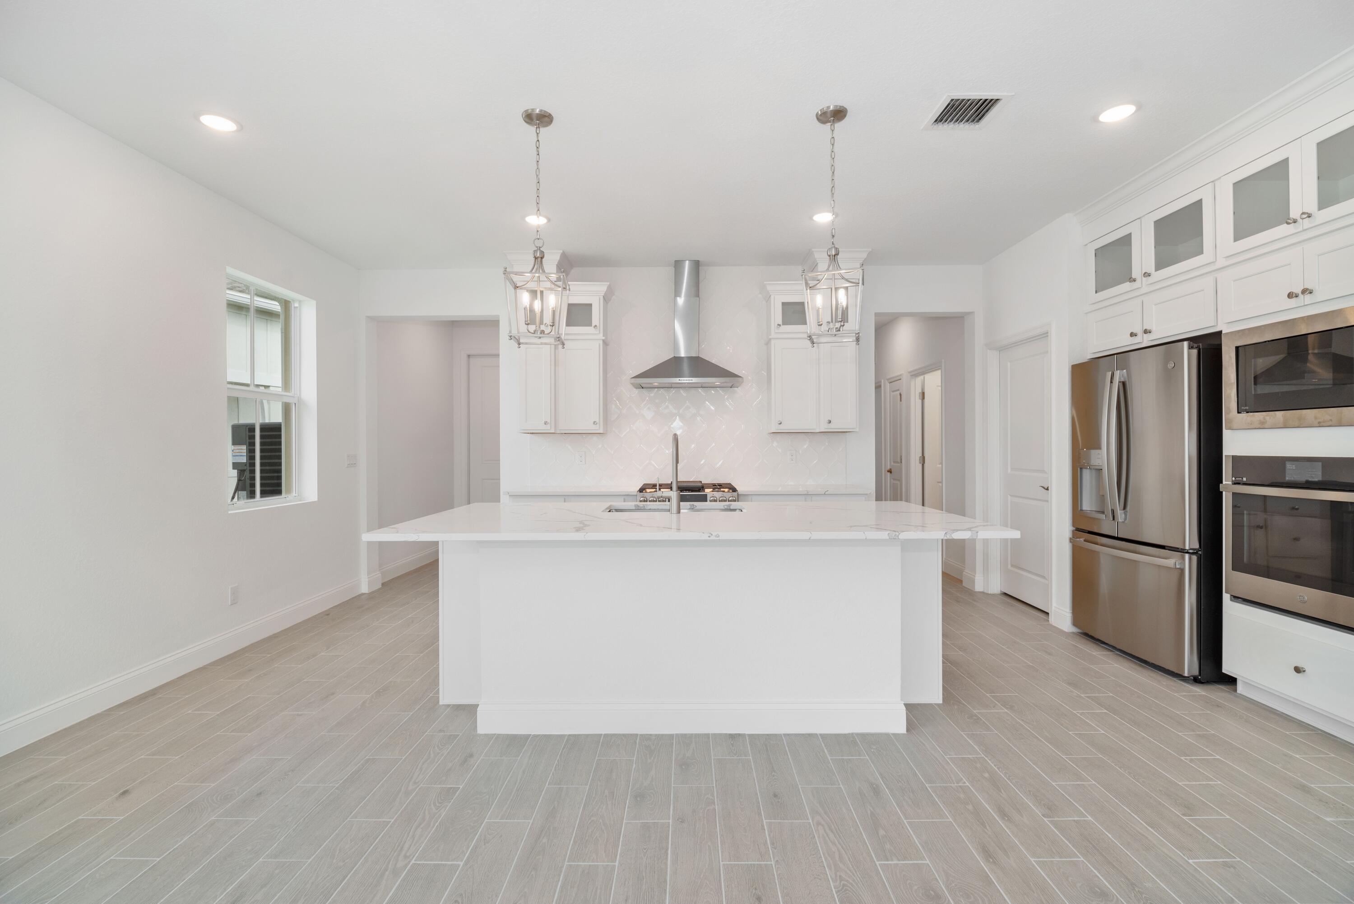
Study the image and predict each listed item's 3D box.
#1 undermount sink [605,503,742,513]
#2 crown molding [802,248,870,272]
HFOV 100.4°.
[{"bbox_3d":[-0.013,0.434,3.155,0.735,0.240,0.440,0,1,1],"label":"undermount sink"},{"bbox_3d":[1.301,-1.544,4.622,0.460,0.105,0.440,0,0,1],"label":"crown molding"}]

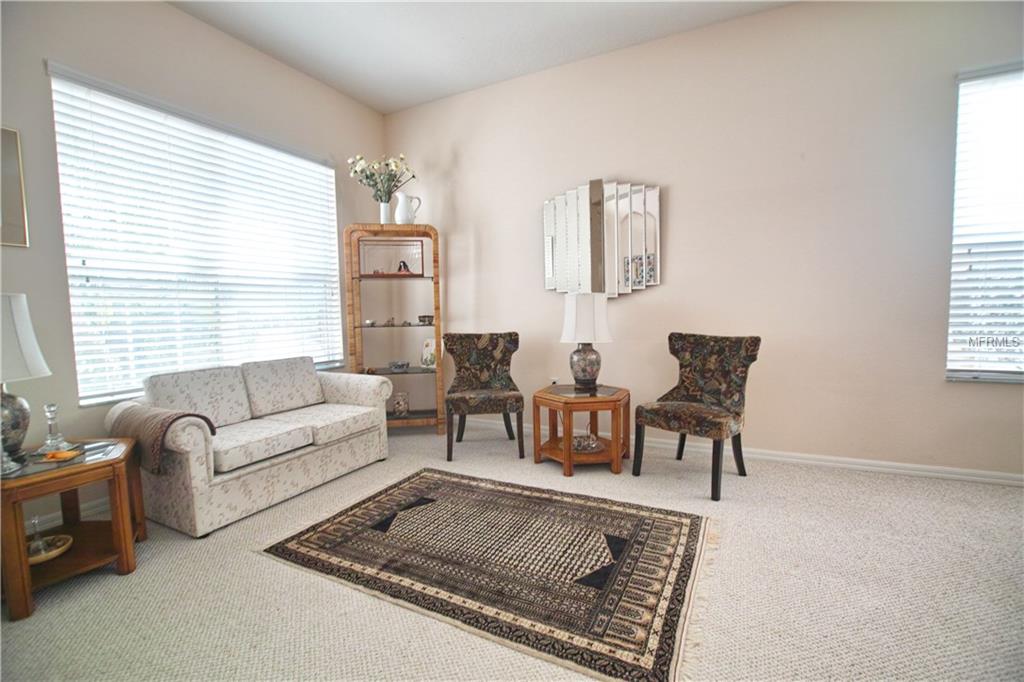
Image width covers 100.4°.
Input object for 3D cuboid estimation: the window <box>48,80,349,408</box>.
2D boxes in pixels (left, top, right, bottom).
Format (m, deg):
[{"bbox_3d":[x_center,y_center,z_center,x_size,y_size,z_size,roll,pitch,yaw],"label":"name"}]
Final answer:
[{"bbox_3d":[-2.015,-0.597,3.170,0.062,1.842,1.893,1,4,26],"label":"window"}]

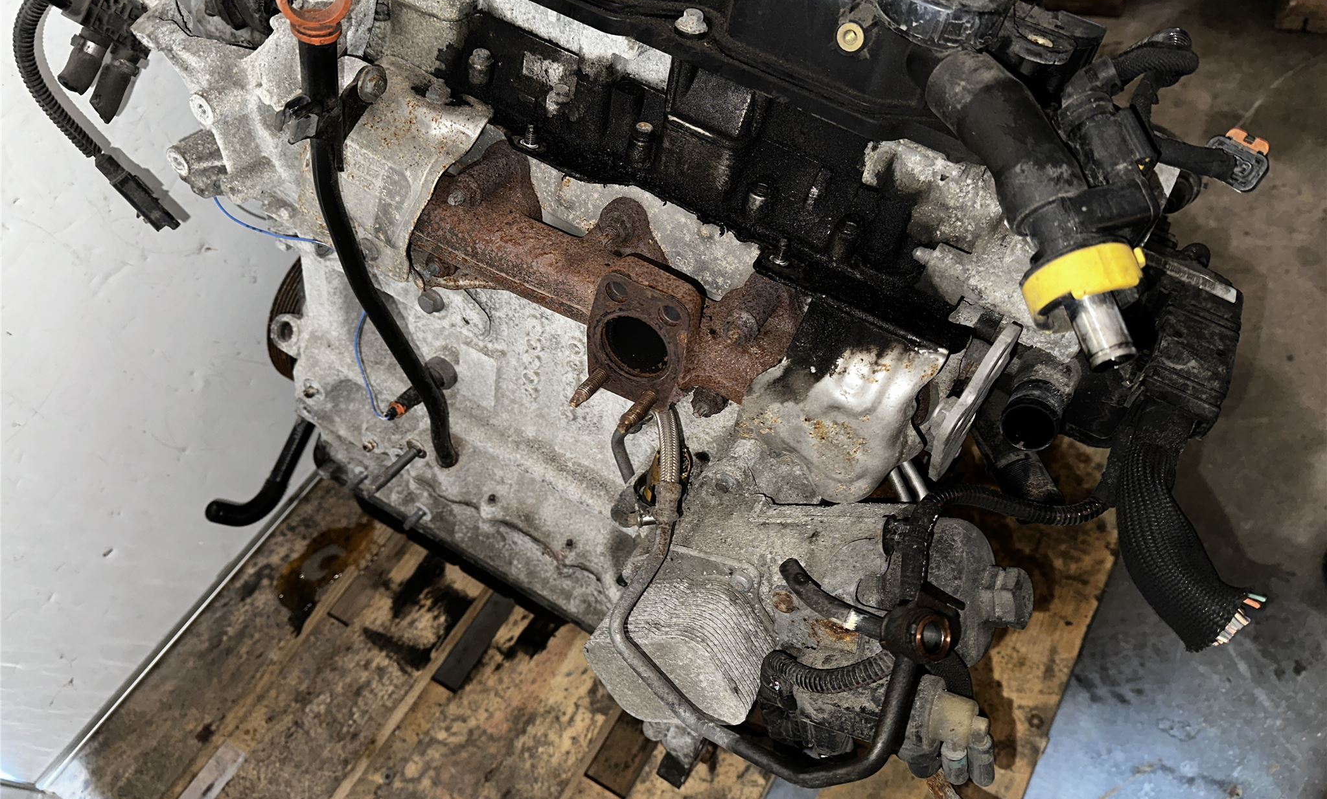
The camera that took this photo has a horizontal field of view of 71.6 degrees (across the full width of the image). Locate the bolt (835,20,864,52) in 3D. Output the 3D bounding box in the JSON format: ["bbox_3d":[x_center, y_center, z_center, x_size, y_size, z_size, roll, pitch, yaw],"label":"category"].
[{"bbox_3d":[0.096,-0.186,0.470,0.015,0.015,0.010,8,28,16],"label":"bolt"}]

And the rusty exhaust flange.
[{"bbox_3d":[-0.051,-0.080,0.645,0.313,0.132,0.100,27,48,13],"label":"rusty exhaust flange"}]

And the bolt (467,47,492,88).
[{"bbox_3d":[-0.135,-0.244,0.675,0.018,0.021,0.018,6,47,-7],"label":"bolt"}]

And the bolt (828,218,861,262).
[{"bbox_3d":[0.097,-0.085,0.492,0.011,0.022,0.011,27,42,11],"label":"bolt"}]

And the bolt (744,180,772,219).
[{"bbox_3d":[0.052,-0.109,0.502,0.011,0.018,0.011,27,42,11],"label":"bolt"}]

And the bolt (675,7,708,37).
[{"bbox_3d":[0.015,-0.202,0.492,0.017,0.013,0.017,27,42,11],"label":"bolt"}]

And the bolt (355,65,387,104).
[{"bbox_3d":[-0.179,-0.194,0.565,0.014,0.022,0.022,14,57,34],"label":"bolt"}]

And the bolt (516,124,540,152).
[{"bbox_3d":[-0.096,-0.185,0.652,0.015,0.015,0.015,6,47,-7],"label":"bolt"}]

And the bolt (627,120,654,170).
[{"bbox_3d":[-0.016,-0.178,0.645,0.015,0.029,0.015,6,47,-7],"label":"bolt"}]

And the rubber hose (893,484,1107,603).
[{"bbox_3d":[0.235,0.101,0.632,0.145,0.096,0.056,-4,55,6],"label":"rubber hose"}]

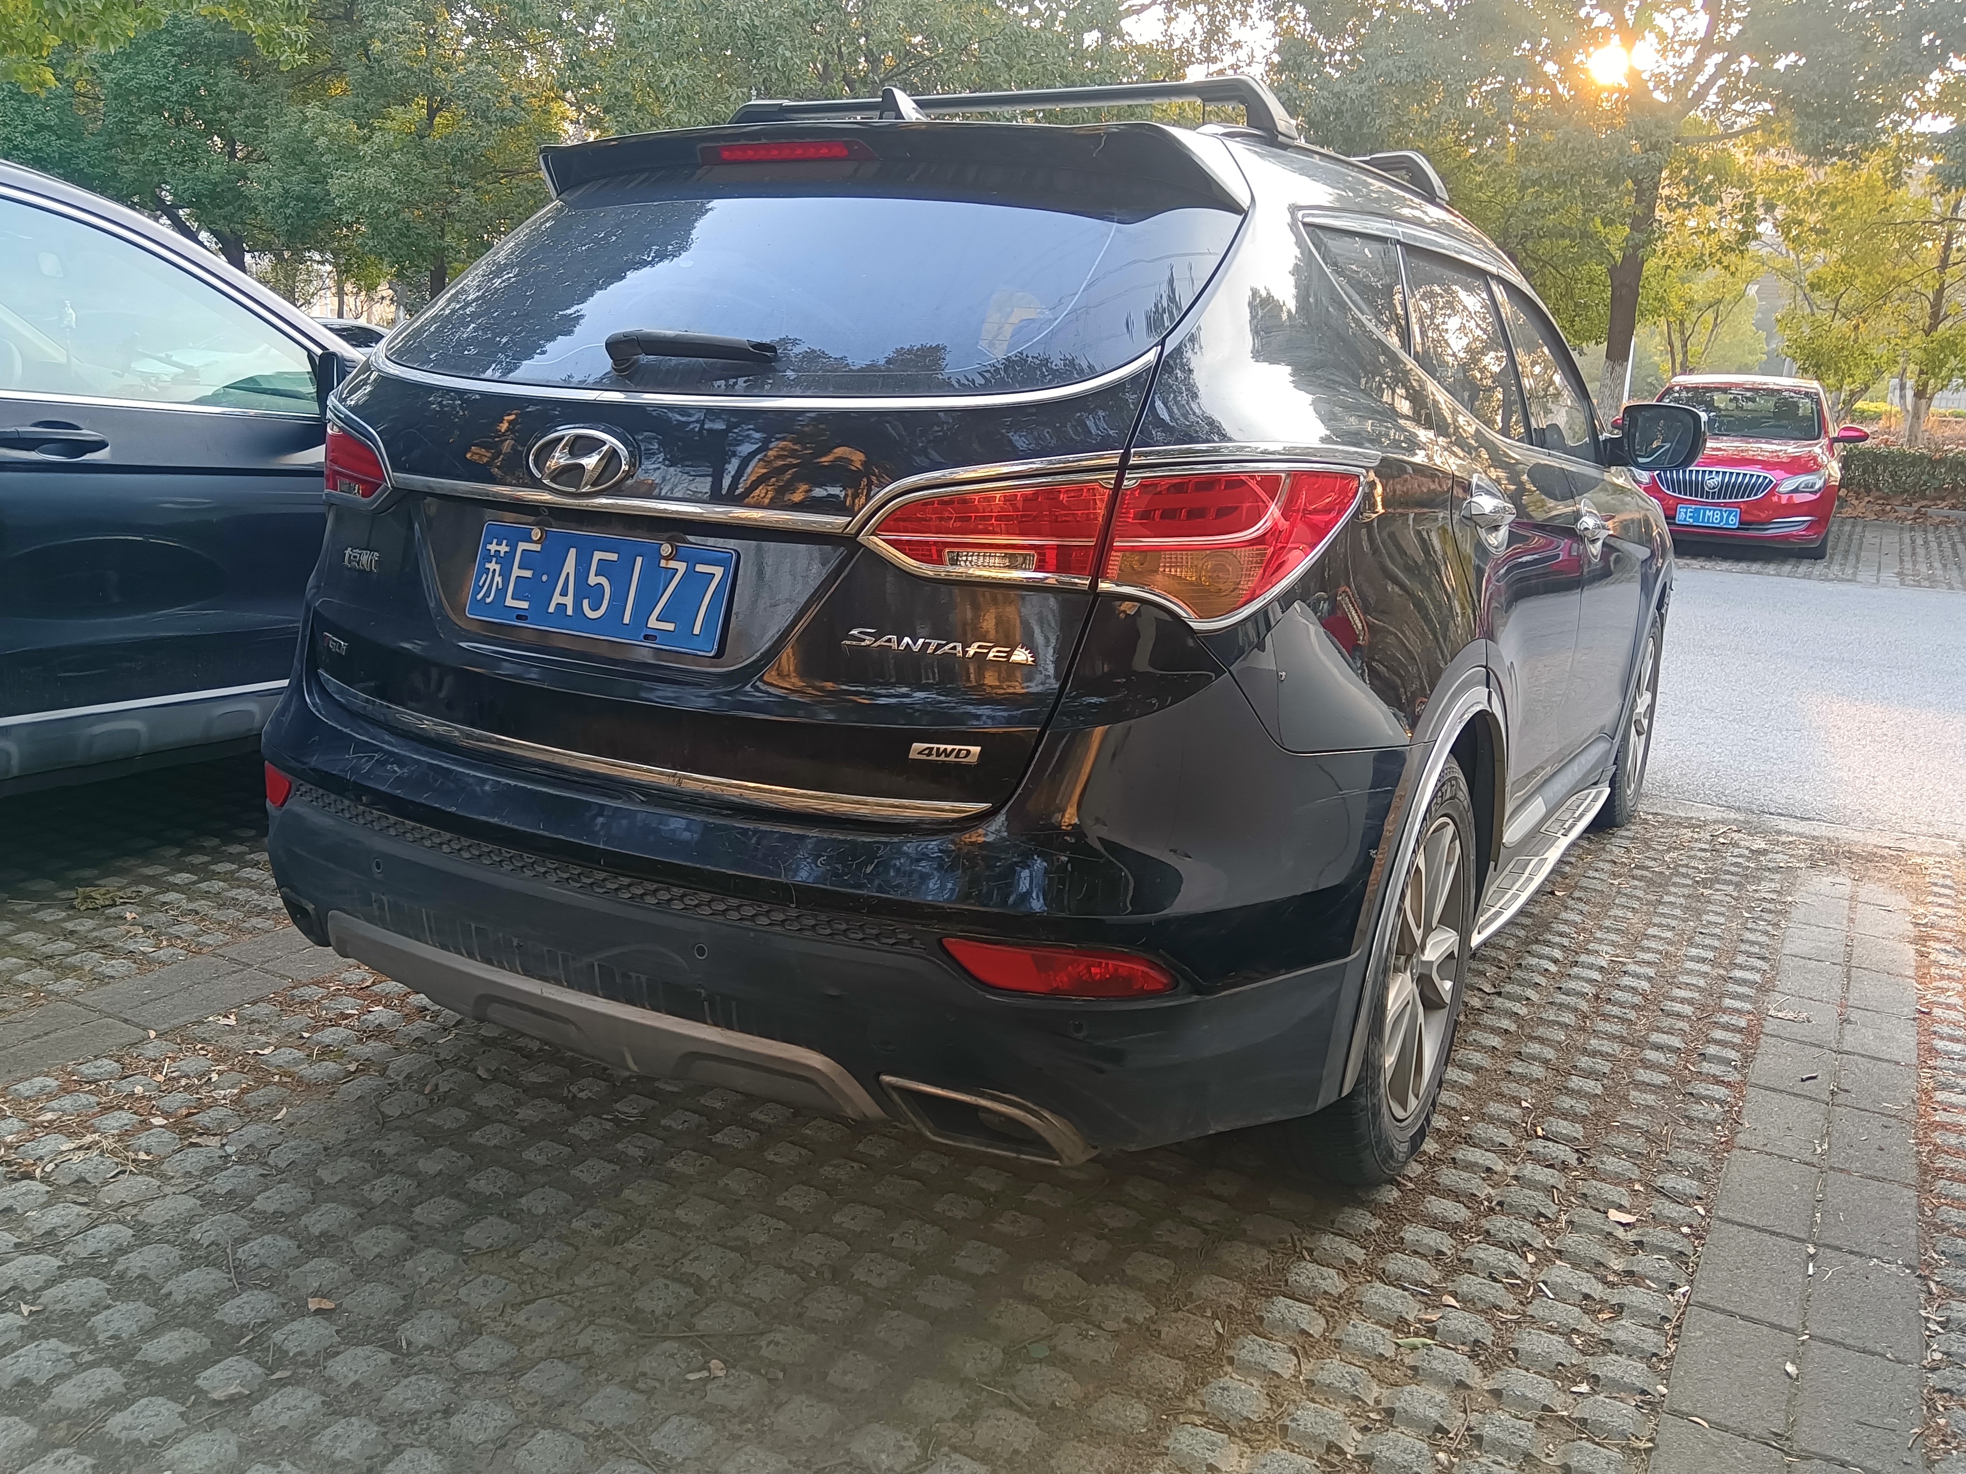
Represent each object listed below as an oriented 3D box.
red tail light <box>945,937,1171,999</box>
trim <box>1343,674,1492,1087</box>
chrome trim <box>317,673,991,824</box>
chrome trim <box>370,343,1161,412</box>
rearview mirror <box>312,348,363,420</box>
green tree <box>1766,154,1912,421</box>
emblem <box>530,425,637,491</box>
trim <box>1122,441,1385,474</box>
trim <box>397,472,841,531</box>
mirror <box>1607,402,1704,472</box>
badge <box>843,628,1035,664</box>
[{"bbox_3d":[0.087,0.276,1.782,0.275,0.072,0.060,3,12,1],"label":"red tail light"},{"bbox_3d":[0.647,0.203,2.296,0.060,0.520,0.620,10,14,28],"label":"trim"},{"bbox_3d":[-0.521,0.021,2.056,1.190,0.078,0.075,10,14,28],"label":"chrome trim"},{"bbox_3d":[-0.442,-0.492,2.041,1.390,0.115,0.165,10,14,28],"label":"chrome trim"},{"bbox_3d":[-1.511,-0.825,3.623,0.220,0.180,0.130,8,14,24],"label":"rearview mirror"},{"bbox_3d":[12.307,-6.379,22.000,2.300,4.200,2.300,9,14,27],"label":"green tree"},{"bbox_3d":[-0.513,-0.356,1.966,0.174,0.086,0.020,10,-5,29],"label":"emblem"},{"bbox_3d":[0.337,-0.333,1.809,0.370,0.035,0.050,-2,14,-22],"label":"trim"},{"bbox_3d":[-0.502,-0.301,1.989,0.820,0.040,0.065,10,14,28],"label":"trim"},{"bbox_3d":[1.738,-0.770,3.953,0.230,0.185,0.130,10,14,29],"label":"mirror"},{"bbox_3d":[-0.051,-0.107,1.777,0.232,0.030,0.010,5,8,9],"label":"badge"}]

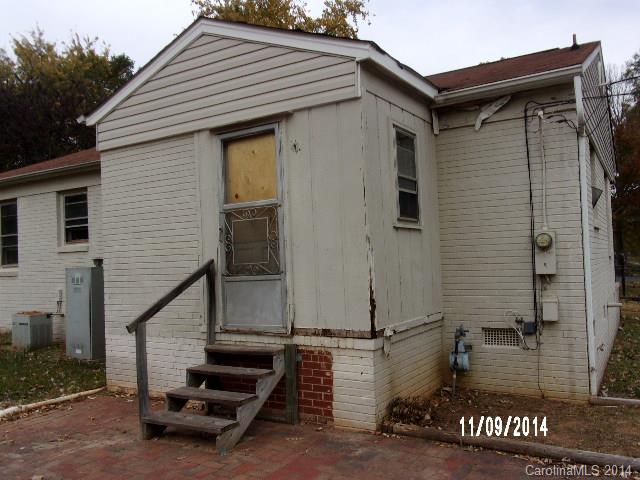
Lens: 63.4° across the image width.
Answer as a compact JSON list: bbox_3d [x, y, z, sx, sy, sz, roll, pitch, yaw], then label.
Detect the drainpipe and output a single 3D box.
[{"bbox_3d":[2.591,-0.038,5.036,0.099,3.144,0.119,-3,-1,32],"label":"drainpipe"}]

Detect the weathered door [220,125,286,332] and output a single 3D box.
[{"bbox_3d":[-0.685,-0.107,5.069,0.802,1.999,0.063,-3,-1,32],"label":"weathered door"}]

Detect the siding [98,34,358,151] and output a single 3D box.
[{"bbox_3d":[-1.206,-1.643,5.366,3.583,1.011,0.067,-3,-1,32],"label":"siding"}]

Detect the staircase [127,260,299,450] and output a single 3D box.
[{"bbox_3d":[-0.903,0.929,4.590,1.007,1.513,1.066,-3,-1,32],"label":"staircase"}]

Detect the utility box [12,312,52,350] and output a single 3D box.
[{"bbox_3d":[-5.192,1.615,9.363,0.580,0.553,0.407,-3,-1,32],"label":"utility box"}]

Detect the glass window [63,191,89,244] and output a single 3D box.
[{"bbox_3d":[-4.561,-0.436,9.653,0.845,1.011,0.079,-3,-1,32],"label":"glass window"}]

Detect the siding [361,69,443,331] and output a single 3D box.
[{"bbox_3d":[0.857,-0.343,5.123,0.079,2.299,1.785,-3,-1,32],"label":"siding"}]

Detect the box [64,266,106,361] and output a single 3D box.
[{"bbox_3d":[-3.634,1.143,8.361,0.625,1.418,0.593,-3,-1,32],"label":"box"}]

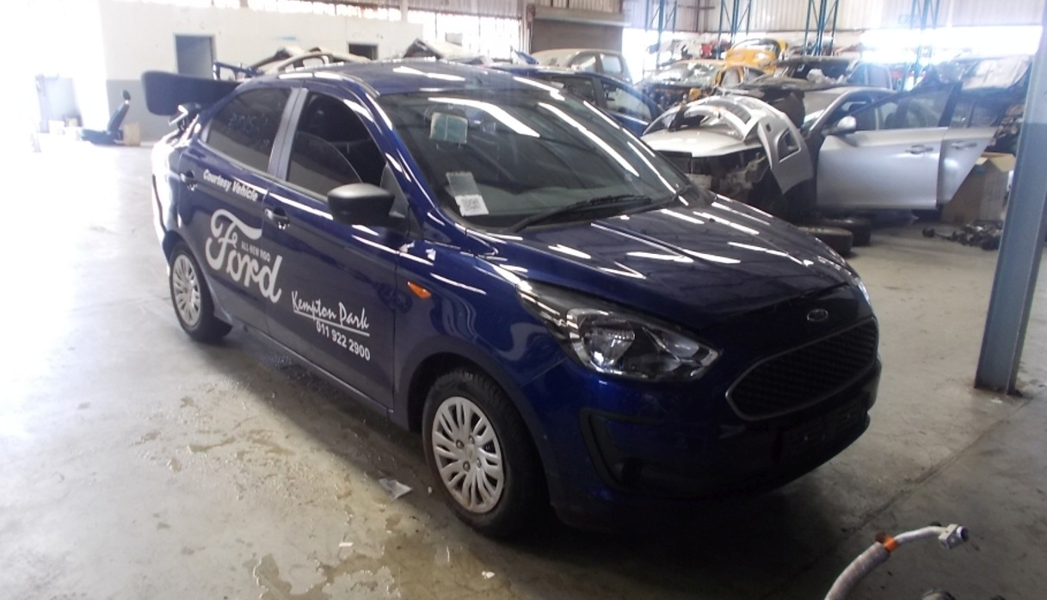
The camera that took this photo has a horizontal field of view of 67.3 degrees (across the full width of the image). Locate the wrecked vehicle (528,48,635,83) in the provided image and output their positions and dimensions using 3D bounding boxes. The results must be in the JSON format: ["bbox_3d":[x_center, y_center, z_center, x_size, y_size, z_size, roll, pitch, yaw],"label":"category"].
[{"bbox_3d":[1.034,-4.426,17.035,1.850,1.800,5.000,15,21,40],"label":"wrecked vehicle"}]

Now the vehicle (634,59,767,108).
[{"bbox_3d":[3.117,-3.352,13.794,1.720,1.600,3.900,12,20,32],"label":"vehicle"}]

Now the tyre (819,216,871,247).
[{"bbox_3d":[3.000,-0.705,7.644,0.600,0.190,0.600,2,17,0],"label":"tyre"}]

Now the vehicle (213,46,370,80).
[{"bbox_3d":[-3.420,-3.014,12.173,4.000,1.600,1.720,-11,21,-36],"label":"vehicle"}]

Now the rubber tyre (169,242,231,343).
[{"bbox_3d":[-1.812,-0.069,4.418,0.190,0.575,0.575,-13,22,-41],"label":"rubber tyre"}]

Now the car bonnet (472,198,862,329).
[{"bbox_3d":[0.583,-0.142,2.719,1.370,0.200,0.910,-13,29,-40],"label":"car bonnet"}]

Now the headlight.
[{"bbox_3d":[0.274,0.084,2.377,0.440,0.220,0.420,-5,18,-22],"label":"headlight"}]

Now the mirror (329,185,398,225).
[{"bbox_3d":[-0.533,-0.320,2.636,0.210,0.140,0.130,-13,21,-40],"label":"mirror"}]

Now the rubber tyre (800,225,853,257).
[{"bbox_3d":[2.533,-0.543,7.010,0.600,0.200,0.600,3,16,6],"label":"rubber tyre"}]

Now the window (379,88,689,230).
[{"bbox_3d":[0.037,-0.621,3.224,1.280,0.140,0.850,-13,52,-40],"label":"window"}]

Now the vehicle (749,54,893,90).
[{"bbox_3d":[4.625,-2.934,12.445,1.800,1.650,4.400,12,20,32],"label":"vehicle"}]

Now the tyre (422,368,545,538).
[{"bbox_3d":[-0.136,0.502,2.668,0.190,0.575,0.575,-12,21,-38],"label":"tyre"}]

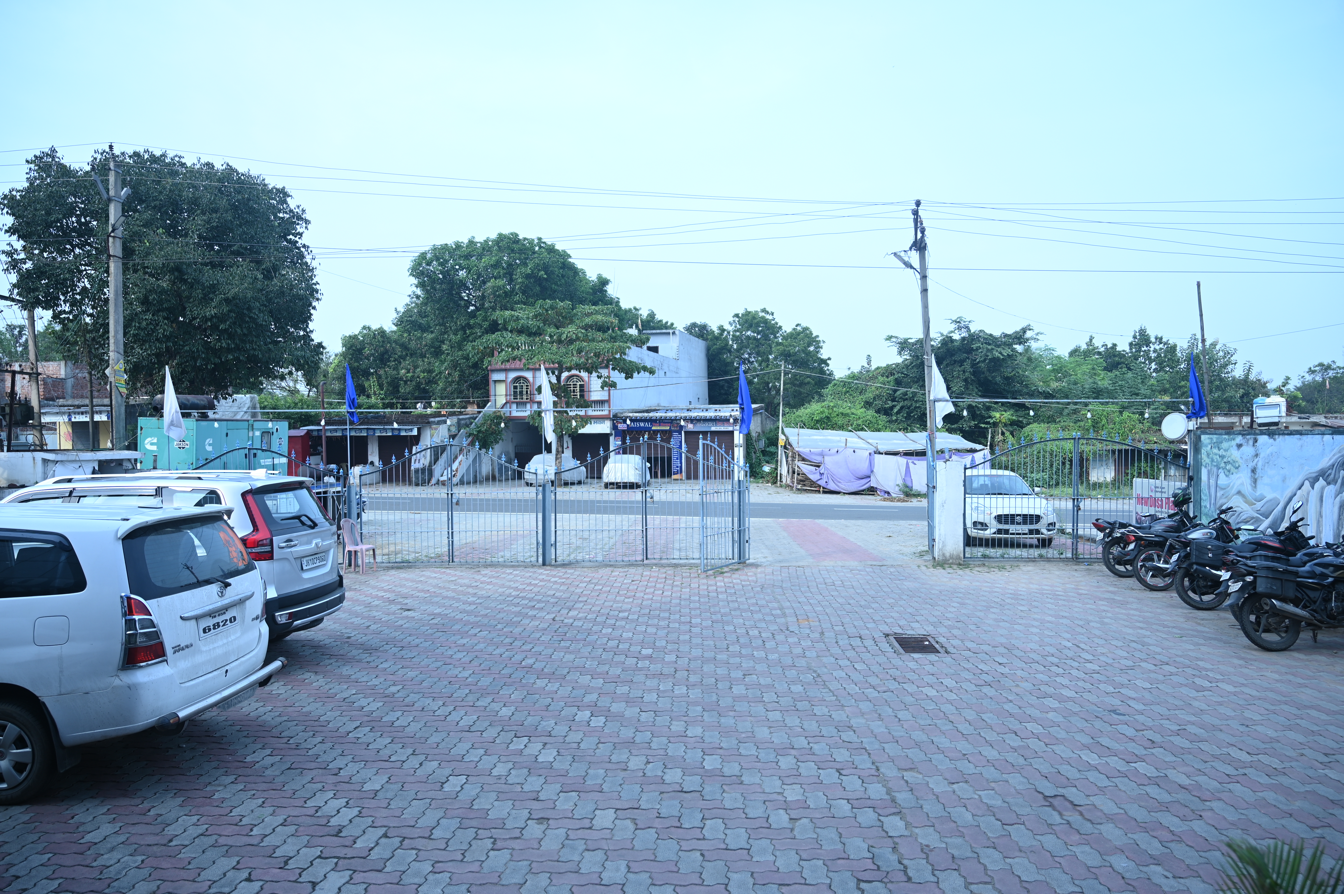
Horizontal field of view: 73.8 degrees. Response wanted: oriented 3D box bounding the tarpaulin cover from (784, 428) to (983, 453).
[{"bbox_3d":[7.663,-0.254,32.422,6.582,0.750,3.000,0,1,12],"label":"tarpaulin cover"}]

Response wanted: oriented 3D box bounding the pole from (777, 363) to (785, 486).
[{"bbox_3d":[4.771,-0.975,39.141,0.130,5.450,0.130,2,0,0],"label":"pole"}]

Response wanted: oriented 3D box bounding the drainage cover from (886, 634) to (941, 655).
[{"bbox_3d":[2.520,2.055,9.213,0.410,0.040,0.740,-1,1,5],"label":"drainage cover"}]

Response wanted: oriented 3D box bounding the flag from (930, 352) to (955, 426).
[{"bbox_3d":[4.657,-0.967,15.425,0.434,1.266,0.200,0,1,0],"label":"flag"}]

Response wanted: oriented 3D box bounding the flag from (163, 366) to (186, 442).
[{"bbox_3d":[-8.191,-0.717,14.737,0.397,1.244,0.200,0,1,0],"label":"flag"}]

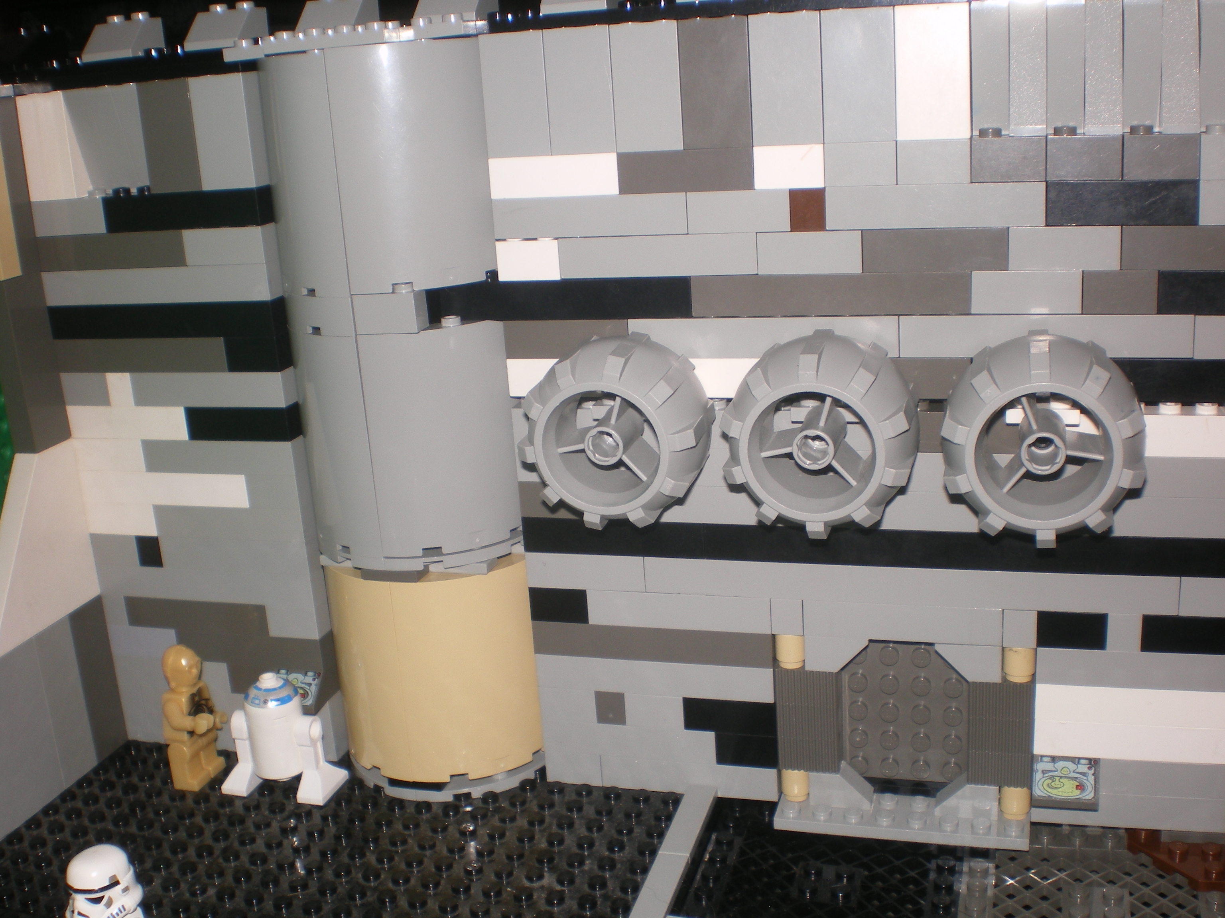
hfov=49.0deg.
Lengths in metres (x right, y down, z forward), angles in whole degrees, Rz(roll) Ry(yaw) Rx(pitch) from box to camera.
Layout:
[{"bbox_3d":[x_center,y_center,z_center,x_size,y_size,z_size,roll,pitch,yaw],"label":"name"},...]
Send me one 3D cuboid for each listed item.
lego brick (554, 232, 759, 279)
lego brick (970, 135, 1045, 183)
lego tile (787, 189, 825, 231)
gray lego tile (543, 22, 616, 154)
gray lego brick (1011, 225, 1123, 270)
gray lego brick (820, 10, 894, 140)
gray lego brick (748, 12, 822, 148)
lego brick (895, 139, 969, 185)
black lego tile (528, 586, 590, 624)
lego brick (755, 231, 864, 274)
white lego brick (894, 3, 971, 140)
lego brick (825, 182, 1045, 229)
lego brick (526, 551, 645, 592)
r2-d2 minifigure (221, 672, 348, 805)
[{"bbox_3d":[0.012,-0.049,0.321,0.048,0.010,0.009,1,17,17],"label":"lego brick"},{"bbox_3d":[0.086,-0.065,0.292,0.016,0.010,0.008,1,17,17],"label":"lego brick"},{"bbox_3d":[0.045,-0.057,0.306,0.008,0.010,0.008,1,17,17],"label":"lego tile"},{"bbox_3d":[-0.006,-0.086,0.314,0.016,0.029,0.009,1,17,17],"label":"gray lego tile"},{"bbox_3d":[0.098,-0.046,0.293,0.024,0.010,0.008,1,17,17],"label":"gray lego brick"},{"bbox_3d":[0.055,-0.084,0.296,0.016,0.029,0.009,1,17,17],"label":"gray lego brick"},{"bbox_3d":[0.040,-0.086,0.303,0.016,0.029,0.016,1,18,17],"label":"gray lego brick"},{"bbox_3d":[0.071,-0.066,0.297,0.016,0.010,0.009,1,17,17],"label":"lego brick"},{"bbox_3d":[-0.013,0.037,0.355,0.016,0.010,0.011,1,17,17],"label":"black lego tile"},{"bbox_3d":[0.046,-0.048,0.310,0.024,0.010,0.008,1,17,17],"label":"lego brick"},{"bbox_3d":[0.069,-0.084,0.291,0.016,0.029,0.008,1,17,17],"label":"white lego brick"},{"bbox_3d":[0.071,-0.056,0.298,0.048,0.010,0.008,1,17,17],"label":"lego brick"},{"bbox_3d":[-0.005,0.027,0.350,0.032,0.010,0.016,1,18,17],"label":"lego brick"},{"bbox_3d":[-0.093,0.076,0.370,0.032,0.034,0.016,1,17,17],"label":"r2-d2 minifigure"}]

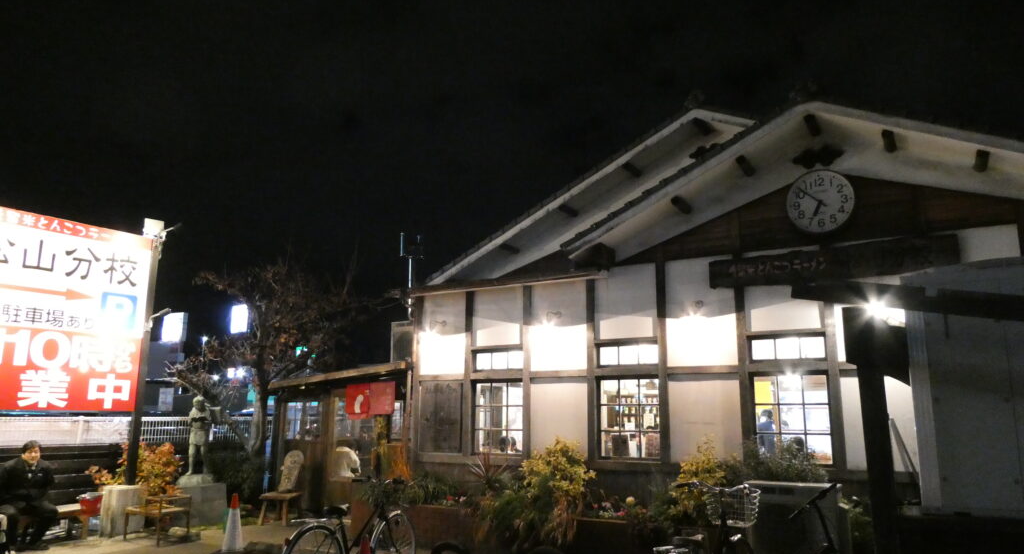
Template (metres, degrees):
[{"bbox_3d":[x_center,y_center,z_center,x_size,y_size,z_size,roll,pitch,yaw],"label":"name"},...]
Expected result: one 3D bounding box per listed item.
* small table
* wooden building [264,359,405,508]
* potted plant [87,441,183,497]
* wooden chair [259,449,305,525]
[{"bbox_3d":[-4.799,3.268,9.573,0.720,0.600,0.500,-6,-13,26],"label":"small table"},{"bbox_3d":[-2.492,3.019,13.092,3.400,2.580,2.300,-6,-14,29],"label":"wooden building"},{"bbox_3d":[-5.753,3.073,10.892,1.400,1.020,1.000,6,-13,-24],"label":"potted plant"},{"bbox_3d":[-3.740,3.458,11.681,0.560,1.120,0.520,-5,-13,23],"label":"wooden chair"}]

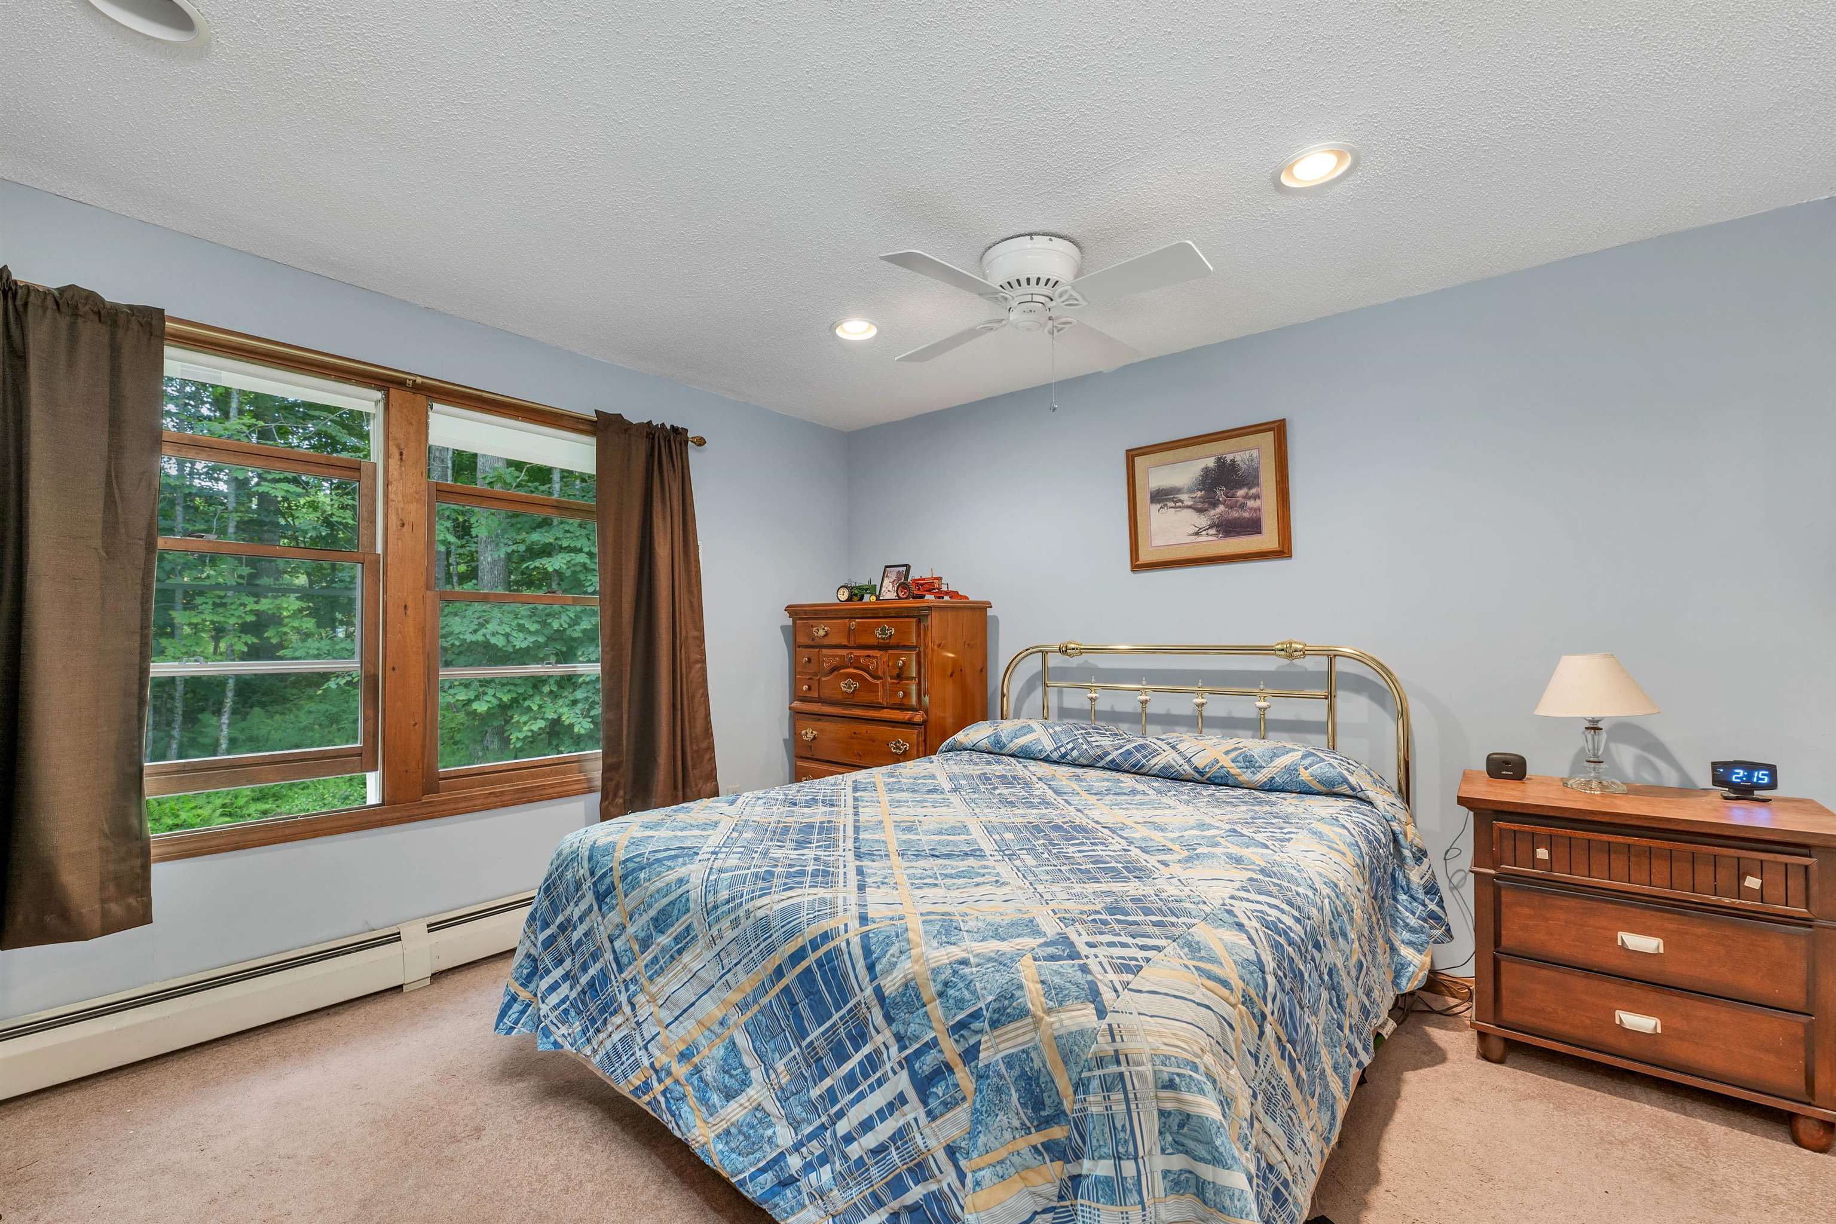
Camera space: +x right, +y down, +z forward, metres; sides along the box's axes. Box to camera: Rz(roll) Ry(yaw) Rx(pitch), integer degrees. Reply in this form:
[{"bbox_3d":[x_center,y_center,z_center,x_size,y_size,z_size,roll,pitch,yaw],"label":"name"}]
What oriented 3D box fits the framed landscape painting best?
[{"bbox_3d":[1.200,-0.465,2.988,0.643,0.551,0.030,-4,-4,37],"label":"framed landscape painting"}]

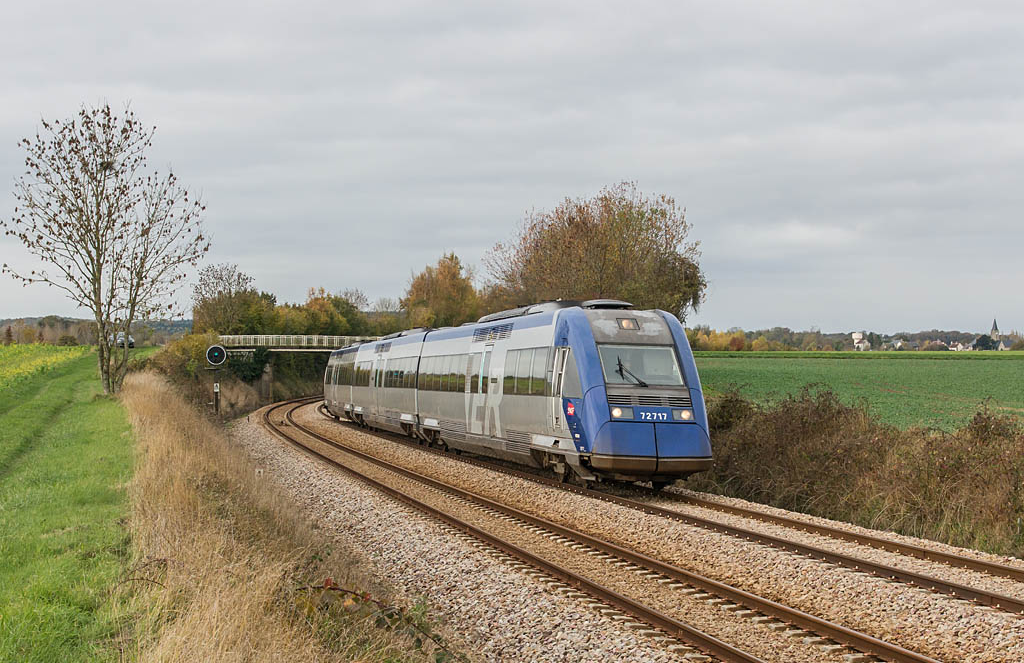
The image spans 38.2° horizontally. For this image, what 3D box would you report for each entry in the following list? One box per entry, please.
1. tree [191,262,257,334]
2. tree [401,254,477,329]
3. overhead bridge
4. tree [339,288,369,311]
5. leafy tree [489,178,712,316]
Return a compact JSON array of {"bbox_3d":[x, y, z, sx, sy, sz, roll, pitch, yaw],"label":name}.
[{"bbox_3d":[-32.568,-3.012,168.000,7.960,9.440,7.500,0,-1,0],"label":"tree"},{"bbox_3d":[-5.985,-1.899,122.000,6.440,9.080,6.440,0,-1,0],"label":"tree"},{"bbox_3d":[-21.111,1.214,156.000,19.740,1.790,3.200,0,-1,0],"label":"overhead bridge"},{"bbox_3d":[-23.204,-1.891,215.000,5.240,9.020,5.240,0,-1,0],"label":"tree"},{"bbox_3d":[4.520,-2.761,80.000,12.020,10.720,10.500,0,-1,0],"label":"leafy tree"}]

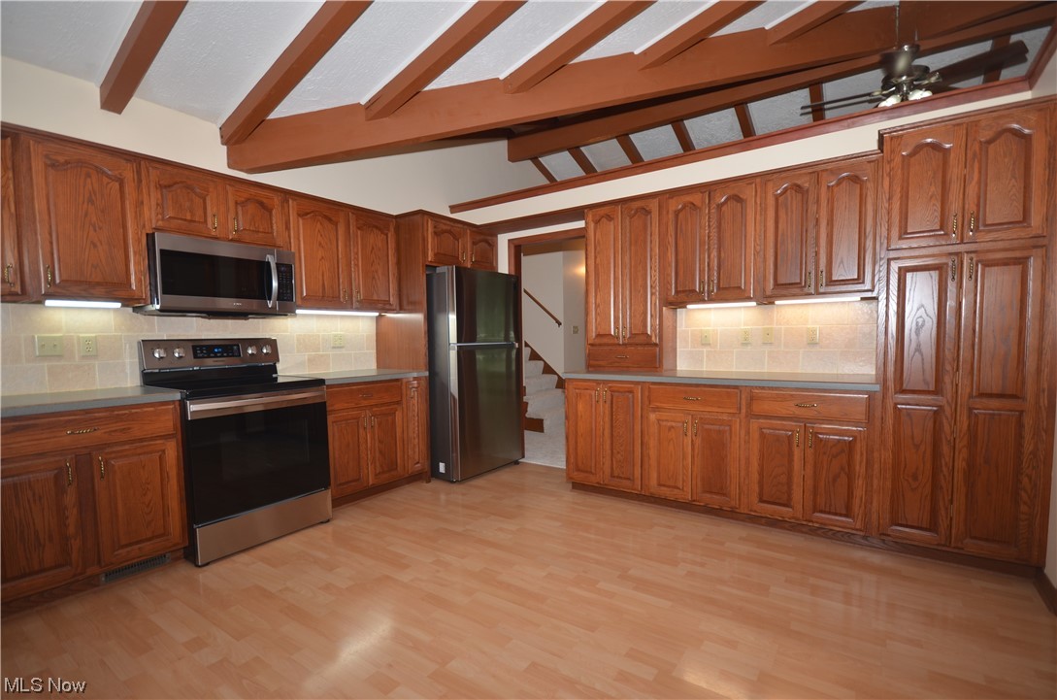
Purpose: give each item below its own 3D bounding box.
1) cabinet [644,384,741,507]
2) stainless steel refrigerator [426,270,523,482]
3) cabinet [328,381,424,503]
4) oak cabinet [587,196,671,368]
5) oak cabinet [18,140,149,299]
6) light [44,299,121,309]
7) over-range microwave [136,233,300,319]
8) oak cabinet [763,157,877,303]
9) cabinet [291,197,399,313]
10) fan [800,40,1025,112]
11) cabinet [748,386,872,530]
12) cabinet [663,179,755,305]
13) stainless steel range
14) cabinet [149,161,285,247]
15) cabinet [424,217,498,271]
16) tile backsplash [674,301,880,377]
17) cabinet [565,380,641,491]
[{"bbox_3d":[1.193,0.591,3.253,0.626,0.780,0.595,0,2,34],"label":"cabinet"},{"bbox_3d":[-0.660,0.180,4.327,0.845,1.732,0.840,1,3,36],"label":"stainless steel refrigerator"},{"bbox_3d":[-1.342,0.608,3.645,0.632,0.763,0.905,1,3,36],"label":"cabinet"},{"bbox_3d":[0.808,-0.473,3.642,0.610,1.249,0.339,1,3,36],"label":"oak cabinet"},{"bbox_3d":[-2.357,-0.629,2.485,0.317,0.777,0.468,1,3,36],"label":"oak cabinet"},{"bbox_3d":[-2.340,-0.228,2.464,0.085,0.030,0.293,0,2,37],"label":"light"},{"bbox_3d":[-1.946,-0.441,2.973,0.417,0.422,0.757,1,3,36],"label":"over-range microwave"},{"bbox_3d":[1.810,-0.692,2.941,0.599,0.785,0.345,0,2,34],"label":"oak cabinet"},{"bbox_3d":[-1.509,-0.691,3.722,0.315,0.805,0.918,0,2,37],"label":"cabinet"},{"bbox_3d":[2.821,-2.047,3.518,1.300,0.500,1.300,1,3,36],"label":"fan"},{"bbox_3d":[1.713,0.595,2.859,0.600,0.753,0.624,1,3,36],"label":"cabinet"},{"bbox_3d":[1.296,-0.695,3.285,0.616,0.785,0.345,0,2,34],"label":"cabinet"},{"bbox_3d":[-1.786,0.520,2.903,0.715,1.182,0.760,1,3,36],"label":"stainless steel range"},{"bbox_3d":[-2.024,-0.866,3.027,0.315,0.400,0.801,0,2,37],"label":"cabinet"},{"bbox_3d":[-0.817,-0.911,4.337,0.637,0.375,0.898,1,3,36],"label":"cabinet"},{"bbox_3d":[1.657,-0.078,3.266,1.239,0.467,0.015,0,2,34],"label":"tile backsplash"},{"bbox_3d":[0.688,0.589,3.590,0.587,0.780,0.595,0,2,34],"label":"cabinet"}]

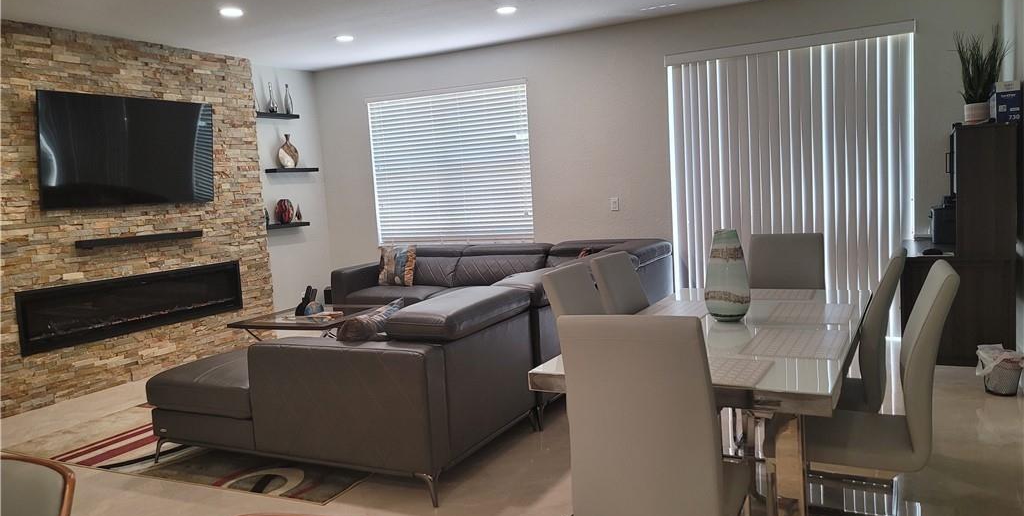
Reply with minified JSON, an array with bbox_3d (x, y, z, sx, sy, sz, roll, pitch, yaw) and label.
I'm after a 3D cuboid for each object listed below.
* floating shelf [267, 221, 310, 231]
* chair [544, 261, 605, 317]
[{"bbox_3d":[-2.306,-0.312,7.379,0.200,0.038,0.600,0,6,30],"label":"floating shelf"},{"bbox_3d":[0.482,0.546,2.929,0.600,1.010,0.440,0,6,29],"label":"chair"}]

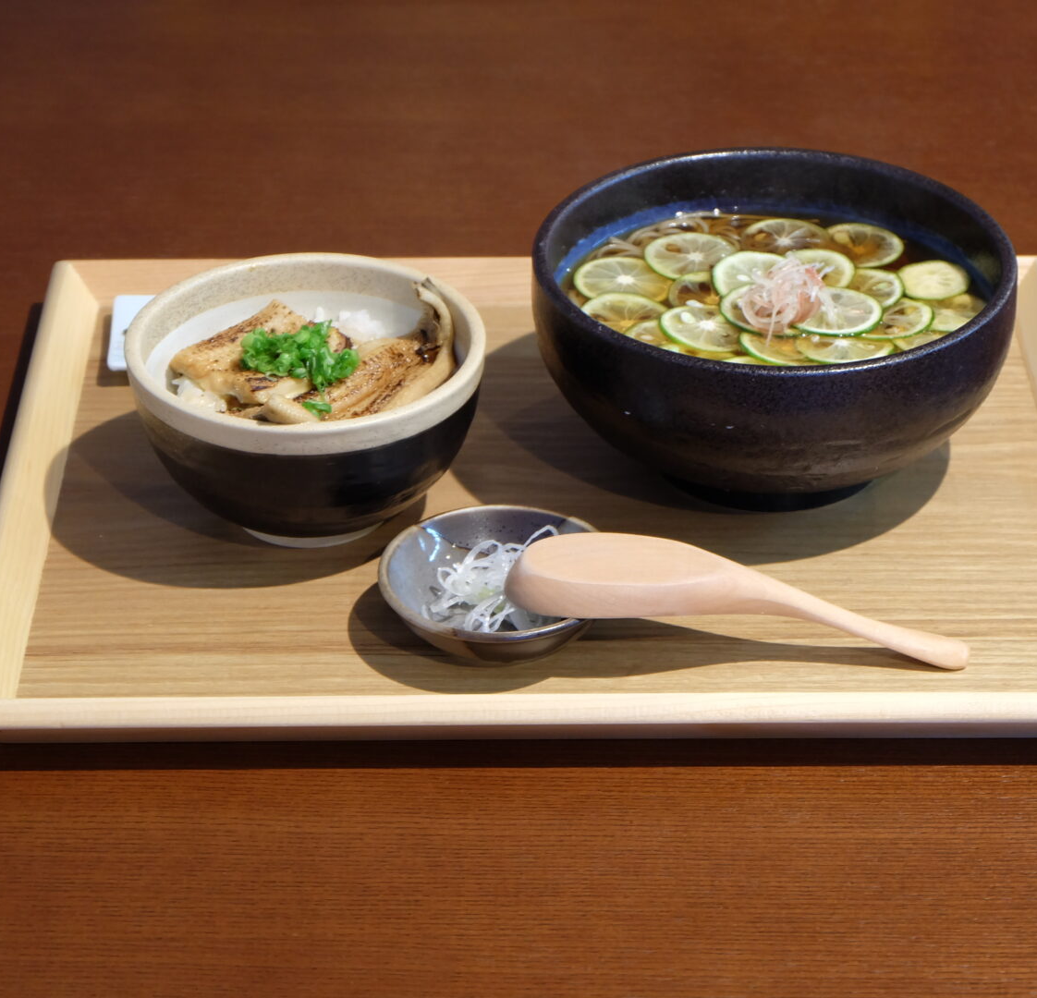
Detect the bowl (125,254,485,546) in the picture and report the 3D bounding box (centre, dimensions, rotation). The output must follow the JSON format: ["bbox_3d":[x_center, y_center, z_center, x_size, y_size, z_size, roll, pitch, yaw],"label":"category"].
[{"bbox_3d":[-0.079,-0.031,1.172,0.133,0.075,0.133,0,33,0],"label":"bowl"}]

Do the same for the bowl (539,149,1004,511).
[{"bbox_3d":[0.097,-0.059,1.204,0.182,0.087,0.182,0,33,0],"label":"bowl"}]

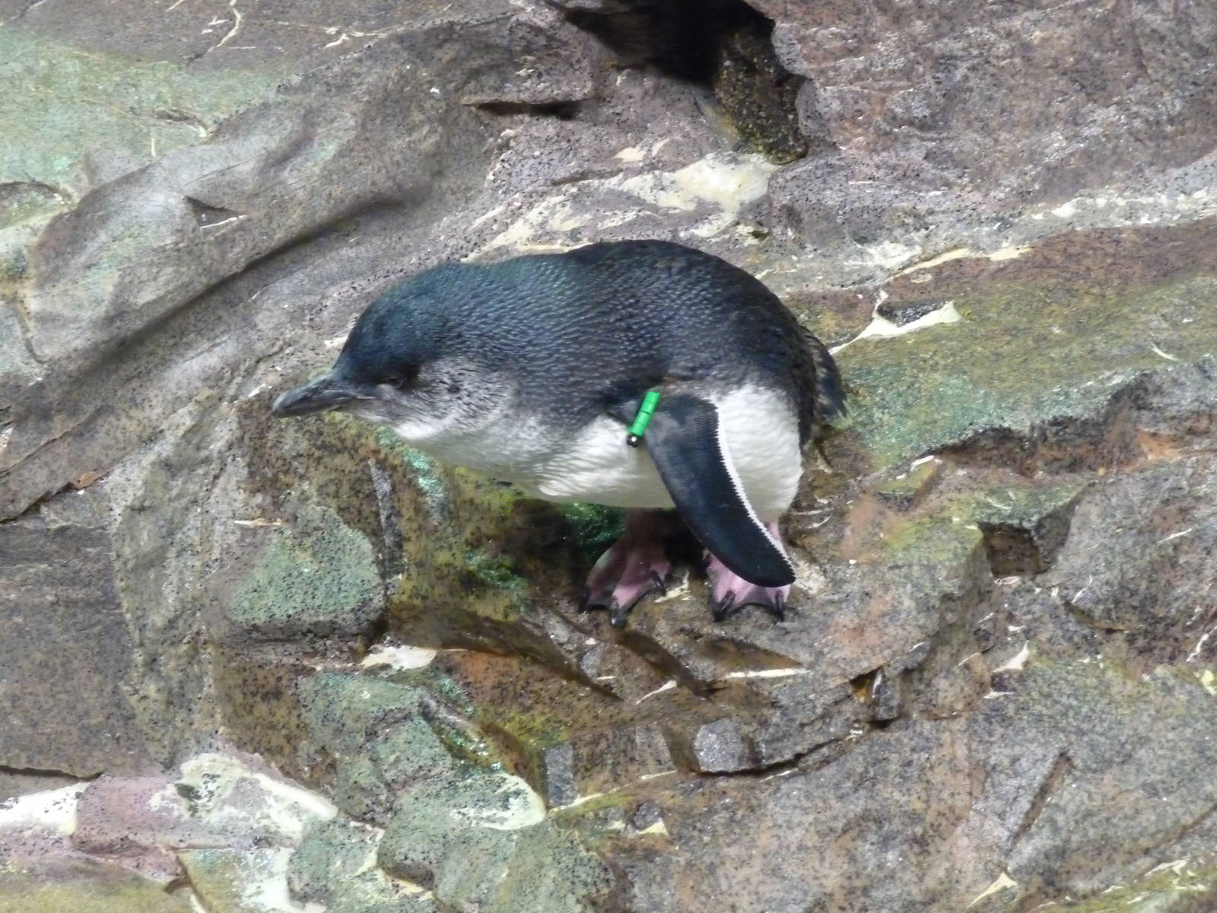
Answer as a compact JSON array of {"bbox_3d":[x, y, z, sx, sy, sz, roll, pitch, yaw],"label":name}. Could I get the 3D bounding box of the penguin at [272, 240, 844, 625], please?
[{"bbox_3d":[-0.025,-0.014,2.650,0.305,0.195,0.160,-8,22,-22],"label":"penguin"}]

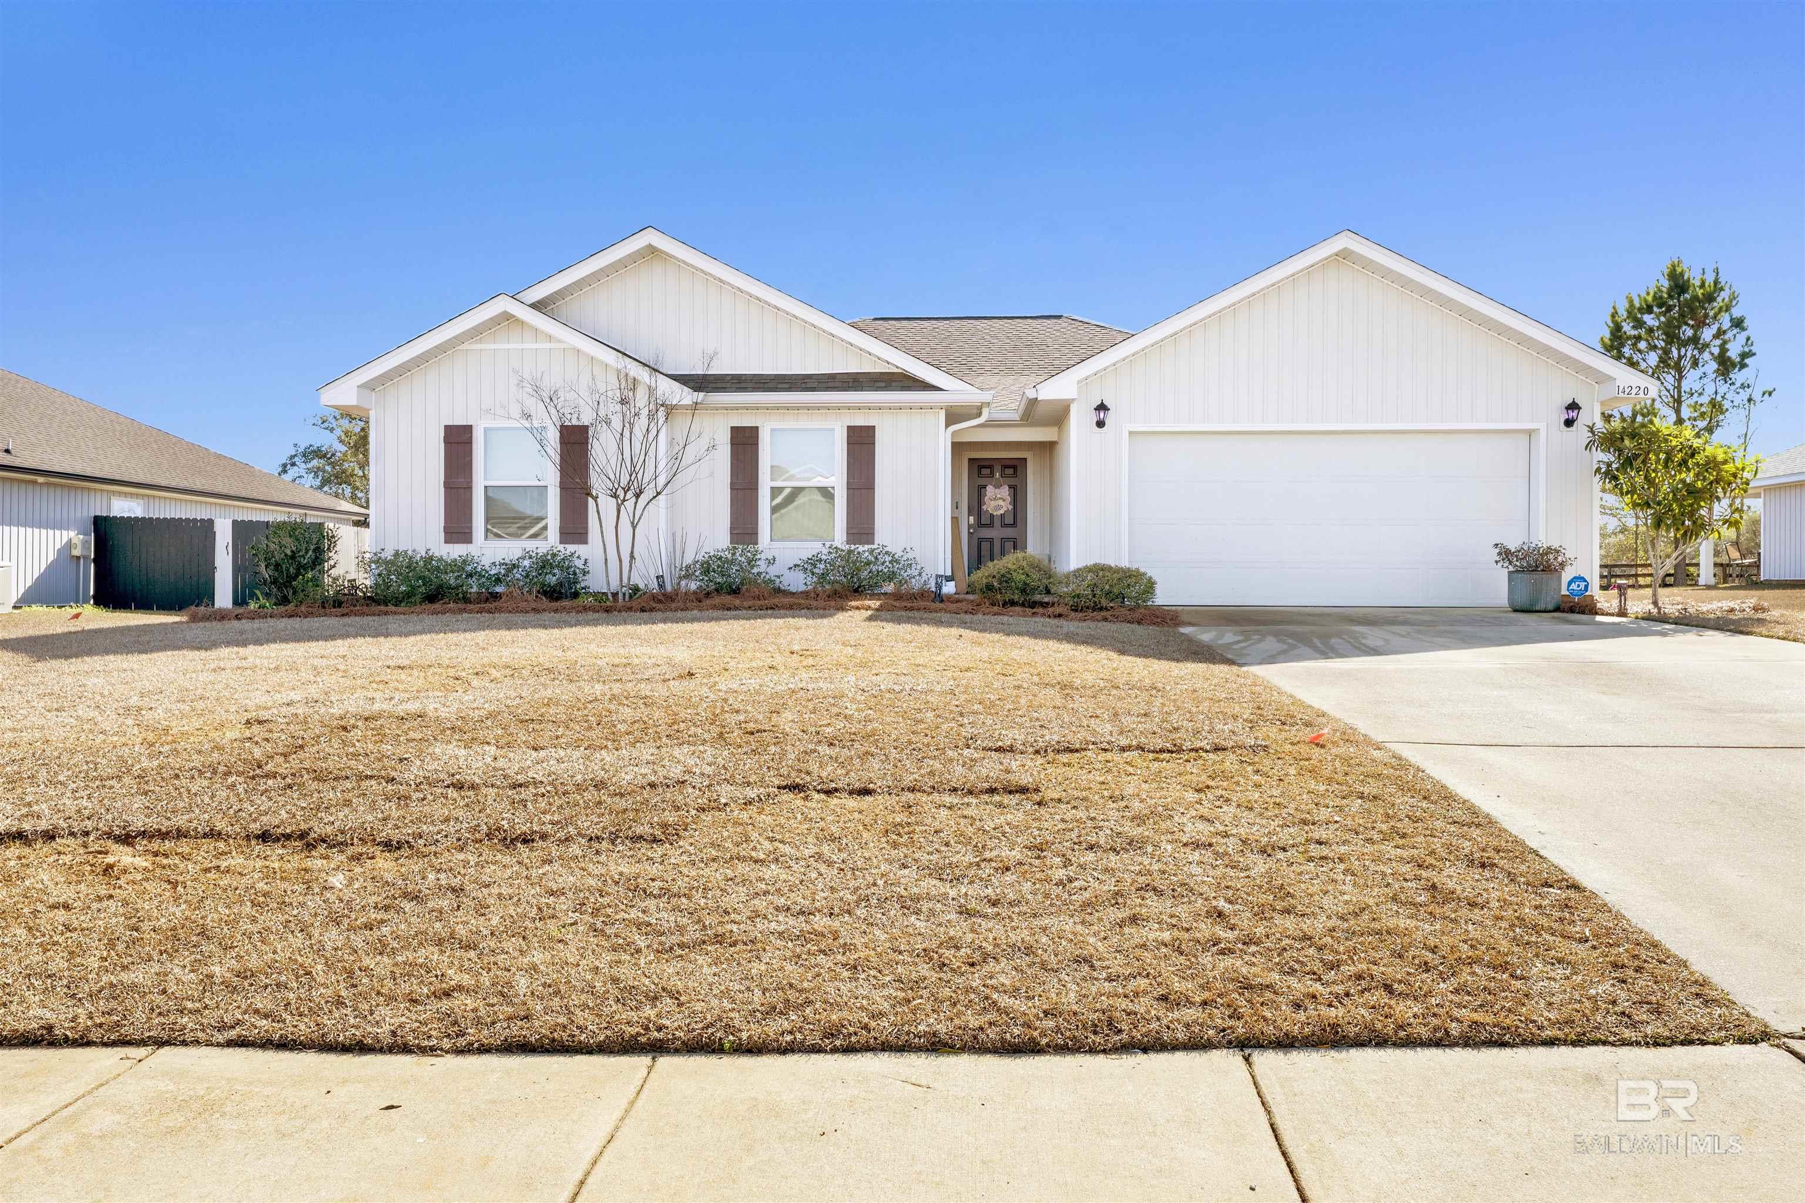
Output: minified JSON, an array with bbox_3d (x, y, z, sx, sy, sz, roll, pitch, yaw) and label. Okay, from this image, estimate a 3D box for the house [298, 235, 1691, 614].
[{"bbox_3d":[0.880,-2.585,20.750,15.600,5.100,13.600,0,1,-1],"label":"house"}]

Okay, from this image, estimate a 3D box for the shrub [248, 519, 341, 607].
[{"bbox_3d":[-7.341,-0.450,14.500,1.093,1.026,1.000,0,1,-1],"label":"shrub"}]

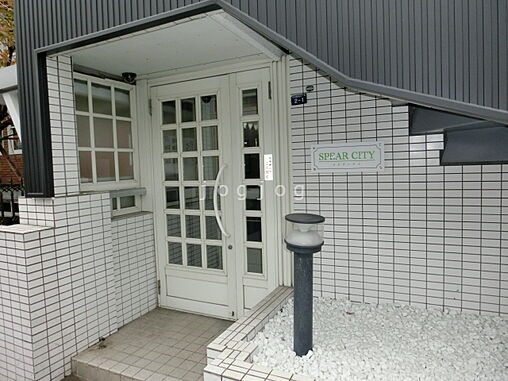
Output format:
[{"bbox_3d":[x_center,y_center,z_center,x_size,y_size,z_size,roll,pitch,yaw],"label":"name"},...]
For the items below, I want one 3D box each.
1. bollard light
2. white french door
[{"bbox_3d":[0.259,0.498,1.850,0.202,0.735,0.202,0,6,0],"label":"bollard light"},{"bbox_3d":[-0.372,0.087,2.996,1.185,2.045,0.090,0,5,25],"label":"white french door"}]

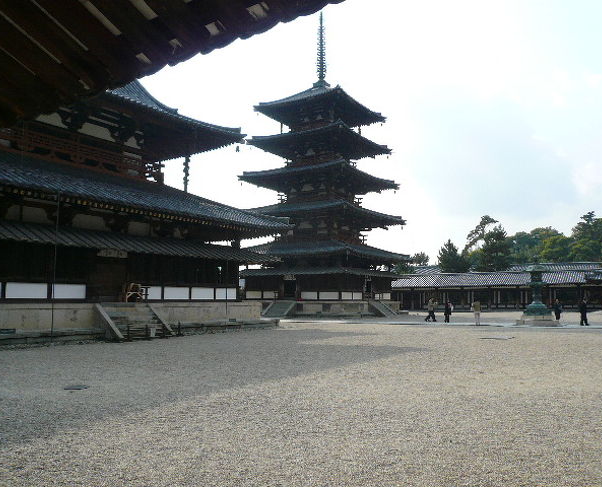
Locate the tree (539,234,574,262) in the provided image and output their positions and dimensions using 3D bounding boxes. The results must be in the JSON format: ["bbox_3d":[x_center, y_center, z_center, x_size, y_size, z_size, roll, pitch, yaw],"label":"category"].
[{"bbox_3d":[51.872,5.365,106.039,7.310,14.460,7.310,-3,-7,26],"label":"tree"}]

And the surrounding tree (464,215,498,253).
[{"bbox_3d":[31.562,3.164,91.176,6.070,16.570,6.070,-2,-6,19],"label":"surrounding tree"}]

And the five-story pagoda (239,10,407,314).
[{"bbox_3d":[2.246,-8.996,56.111,14.300,33.000,14.300,-4,-7,34],"label":"five-story pagoda"}]

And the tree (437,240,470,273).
[{"bbox_3d":[25.367,5.231,86.937,5.780,11.520,5.780,-1,-6,16],"label":"tree"}]

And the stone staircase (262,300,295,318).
[{"bbox_3d":[-1.973,6.057,48.385,2.650,1.350,1.750,-4,-7,34],"label":"stone staircase"}]

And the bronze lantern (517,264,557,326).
[{"bbox_3d":[15.635,3.417,34.842,2.350,4.300,2.350,-4,-7,34],"label":"bronze lantern"}]

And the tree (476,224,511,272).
[{"bbox_3d":[32.124,3.911,87.077,5.790,14.250,5.790,-2,-6,20],"label":"tree"}]

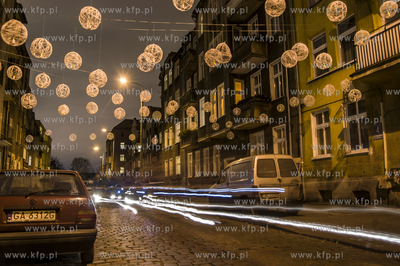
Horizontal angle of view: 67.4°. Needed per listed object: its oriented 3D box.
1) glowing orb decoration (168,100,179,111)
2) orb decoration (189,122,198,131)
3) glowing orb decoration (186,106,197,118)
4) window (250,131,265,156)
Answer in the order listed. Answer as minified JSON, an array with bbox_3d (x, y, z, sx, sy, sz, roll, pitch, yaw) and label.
[{"bbox_3d":[-1.029,-1.068,11.639,0.400,0.400,0.400,-1,-10,0],"label":"glowing orb decoration"},{"bbox_3d":[-0.302,-0.312,13.940,0.400,0.400,0.400,-1,-10,0],"label":"orb decoration"},{"bbox_3d":[-0.320,-0.816,11.696,0.399,0.411,0.399,-1,-9,0],"label":"glowing orb decoration"},{"bbox_3d":[3.417,1.076,17.755,0.150,2.160,1.408,5,-12,-23],"label":"window"}]

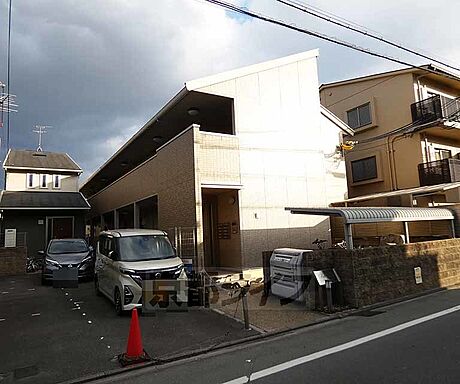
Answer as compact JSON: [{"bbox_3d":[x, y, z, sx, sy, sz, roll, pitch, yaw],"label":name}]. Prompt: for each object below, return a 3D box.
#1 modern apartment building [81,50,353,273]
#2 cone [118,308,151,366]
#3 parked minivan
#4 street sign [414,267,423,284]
[{"bbox_3d":[-3.568,-0.199,19.221,7.359,8.131,20.655,2,-9,-33],"label":"modern apartment building"},{"bbox_3d":[-1.330,1.958,4.446,0.380,0.700,0.380,1,-7,-32],"label":"cone"},{"bbox_3d":[-2.350,1.863,8.136,1.475,1.780,3.395,1,-8,-30],"label":"parked minivan"},{"bbox_3d":[4.547,2.011,7.658,0.260,0.370,0.030,1,-7,-32],"label":"street sign"}]

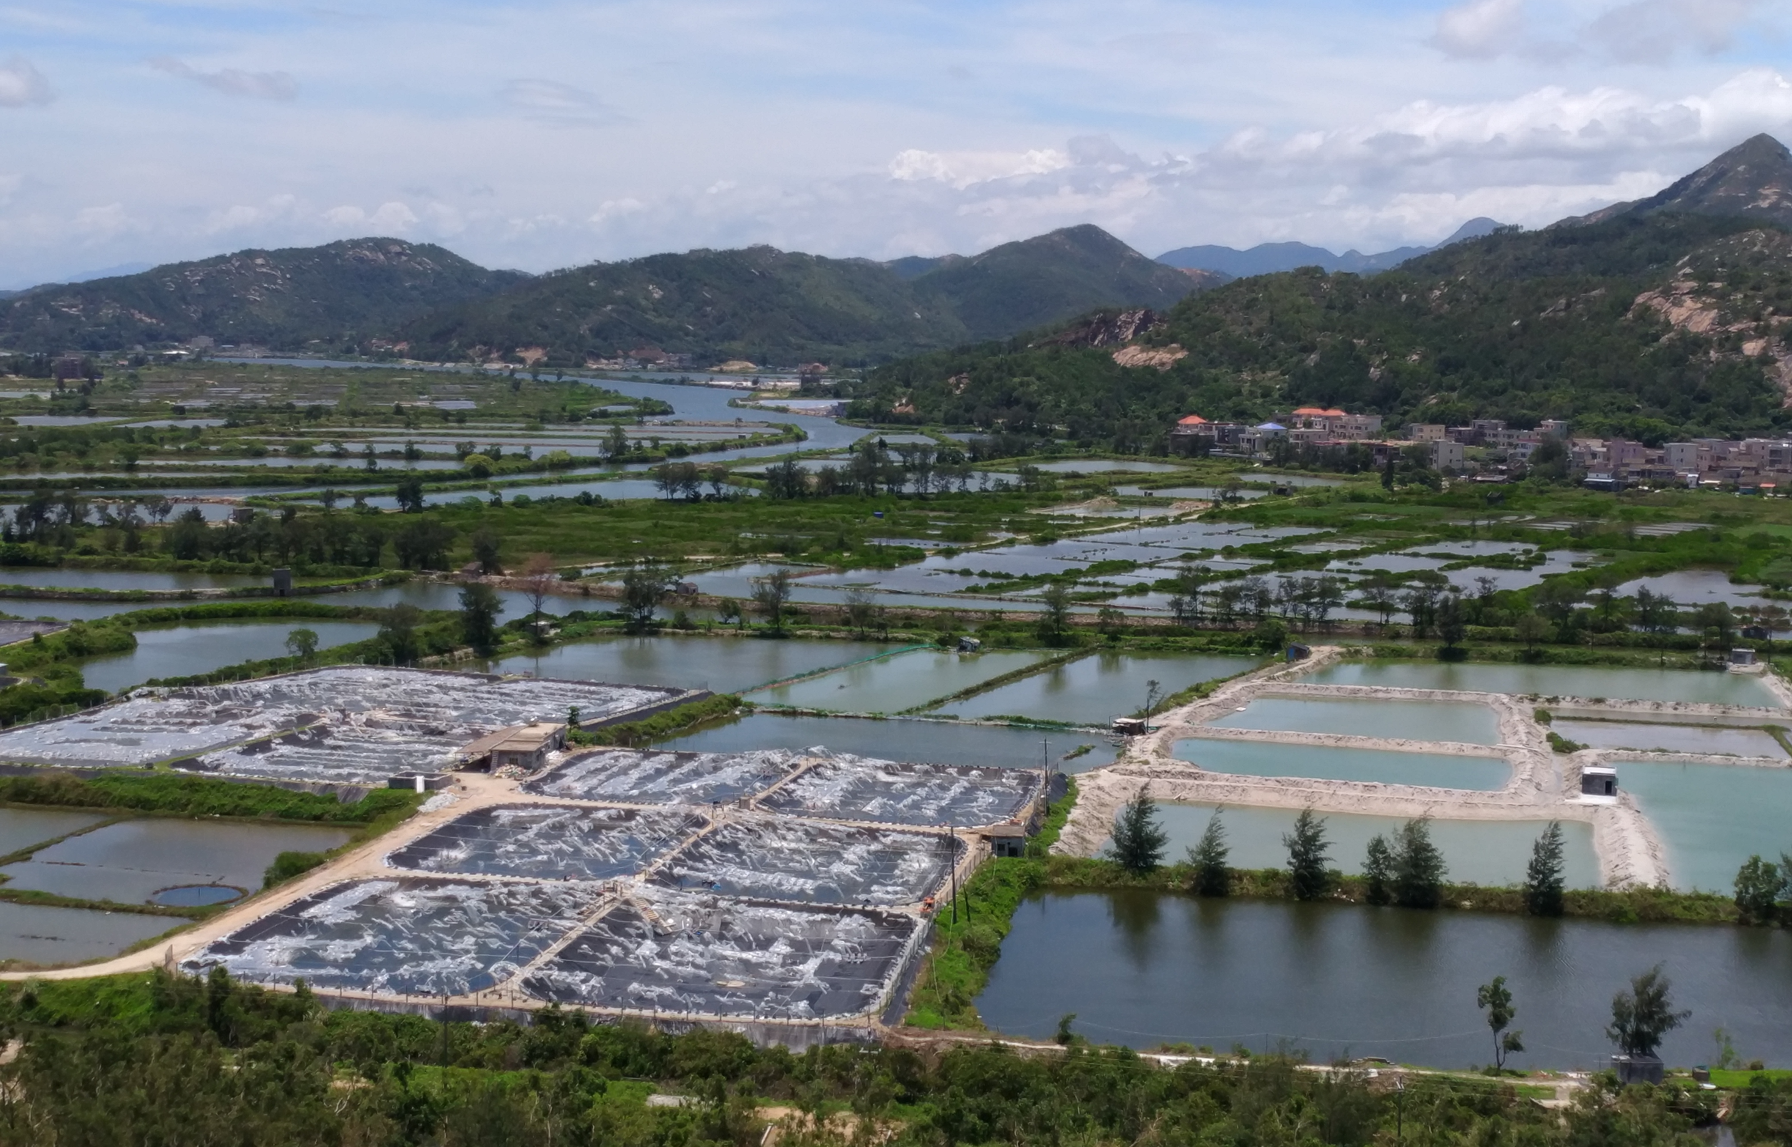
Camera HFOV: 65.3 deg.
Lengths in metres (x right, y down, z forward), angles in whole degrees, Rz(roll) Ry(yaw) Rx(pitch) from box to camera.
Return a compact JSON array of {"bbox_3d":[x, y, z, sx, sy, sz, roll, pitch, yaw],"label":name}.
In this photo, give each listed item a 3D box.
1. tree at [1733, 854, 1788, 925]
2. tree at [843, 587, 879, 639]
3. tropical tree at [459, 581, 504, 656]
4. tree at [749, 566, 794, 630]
[{"bbox_3d":[87.604,31.731,141.043,5.232,7.207,5.232,6,13,33],"label":"tree"},{"bbox_3d":[-6.500,7.140,258.570,6.300,9.250,5.860,0,11,0],"label":"tree"},{"bbox_3d":[-77.269,8.193,258.627,8.080,13.791,7.676,-4,11,-17],"label":"tropical tree"},{"bbox_3d":[-23.030,5.010,261.640,7.660,12.200,7.120,0,11,0],"label":"tree"}]

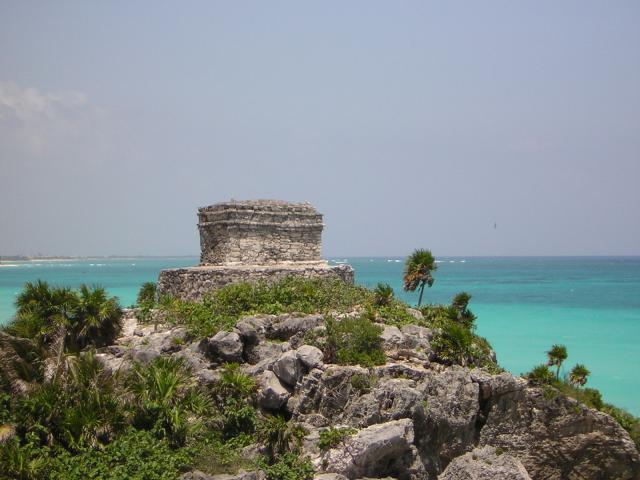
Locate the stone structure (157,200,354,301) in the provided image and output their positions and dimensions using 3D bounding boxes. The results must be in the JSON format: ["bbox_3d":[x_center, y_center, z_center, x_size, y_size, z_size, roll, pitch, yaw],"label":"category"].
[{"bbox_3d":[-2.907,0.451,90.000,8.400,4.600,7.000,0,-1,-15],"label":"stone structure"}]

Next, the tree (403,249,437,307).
[{"bbox_3d":[4.485,1.690,90.000,1.500,2.650,1.450,0,-1,0],"label":"tree"}]

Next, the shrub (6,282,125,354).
[{"bbox_3d":[-10.533,3.142,82.000,4.800,2.950,3.600,0,-1,0],"label":"shrub"}]

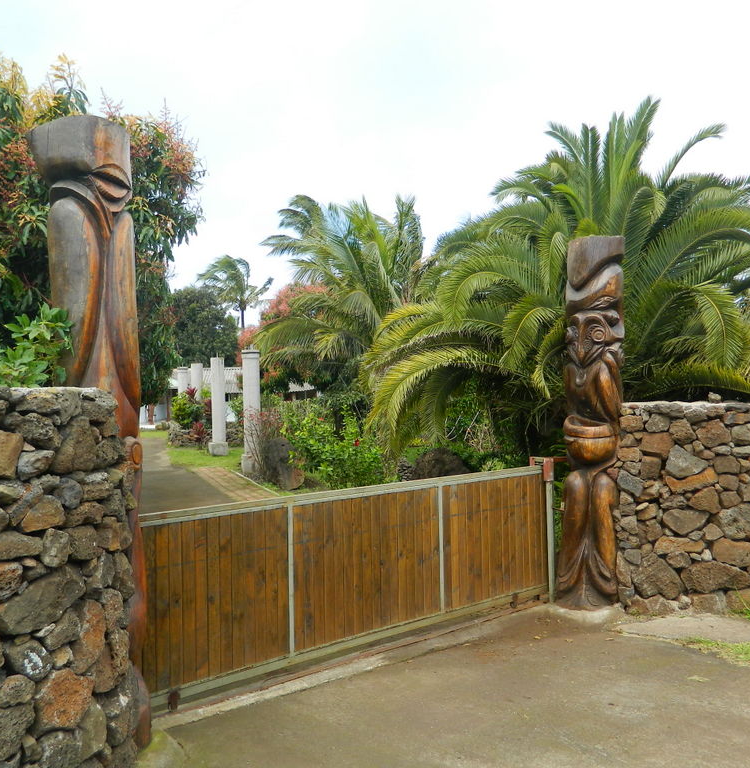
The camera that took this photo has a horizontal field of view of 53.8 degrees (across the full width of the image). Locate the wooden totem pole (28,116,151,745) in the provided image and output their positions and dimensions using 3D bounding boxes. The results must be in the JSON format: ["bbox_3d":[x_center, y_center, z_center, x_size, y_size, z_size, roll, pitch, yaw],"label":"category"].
[{"bbox_3d":[-1.436,0.241,3.748,0.460,3.094,0.460,-1,-1,-43],"label":"wooden totem pole"}]

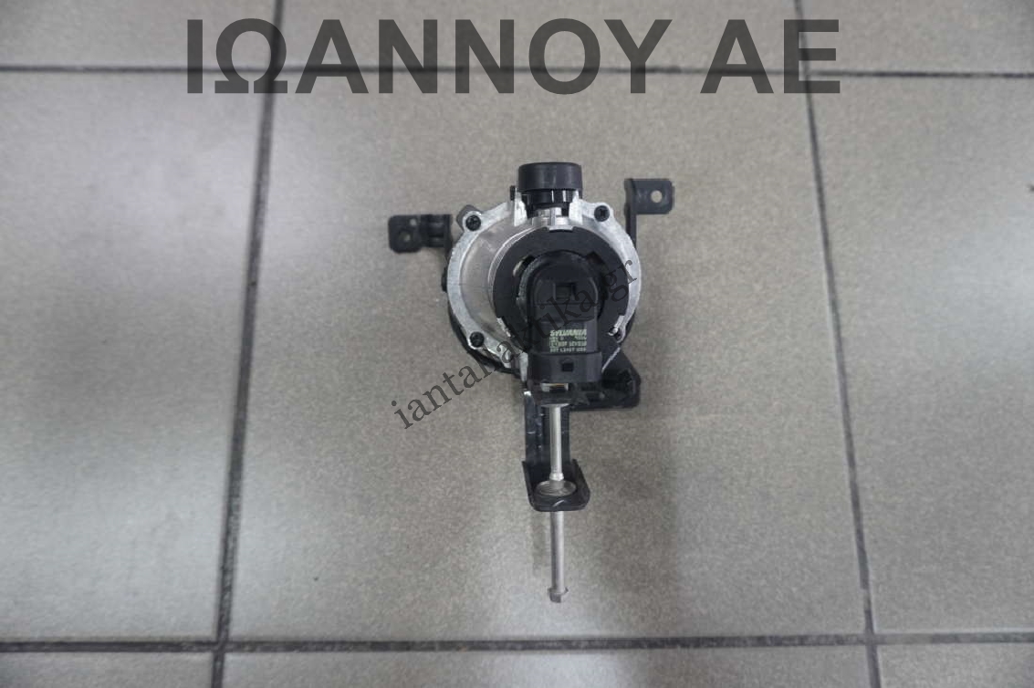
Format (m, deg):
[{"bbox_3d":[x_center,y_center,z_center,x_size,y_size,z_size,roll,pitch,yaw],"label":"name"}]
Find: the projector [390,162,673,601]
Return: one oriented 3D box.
[{"bbox_3d":[0.007,0.020,0.339,0.142,0.101,0.212,1,95,-6],"label":"projector"}]

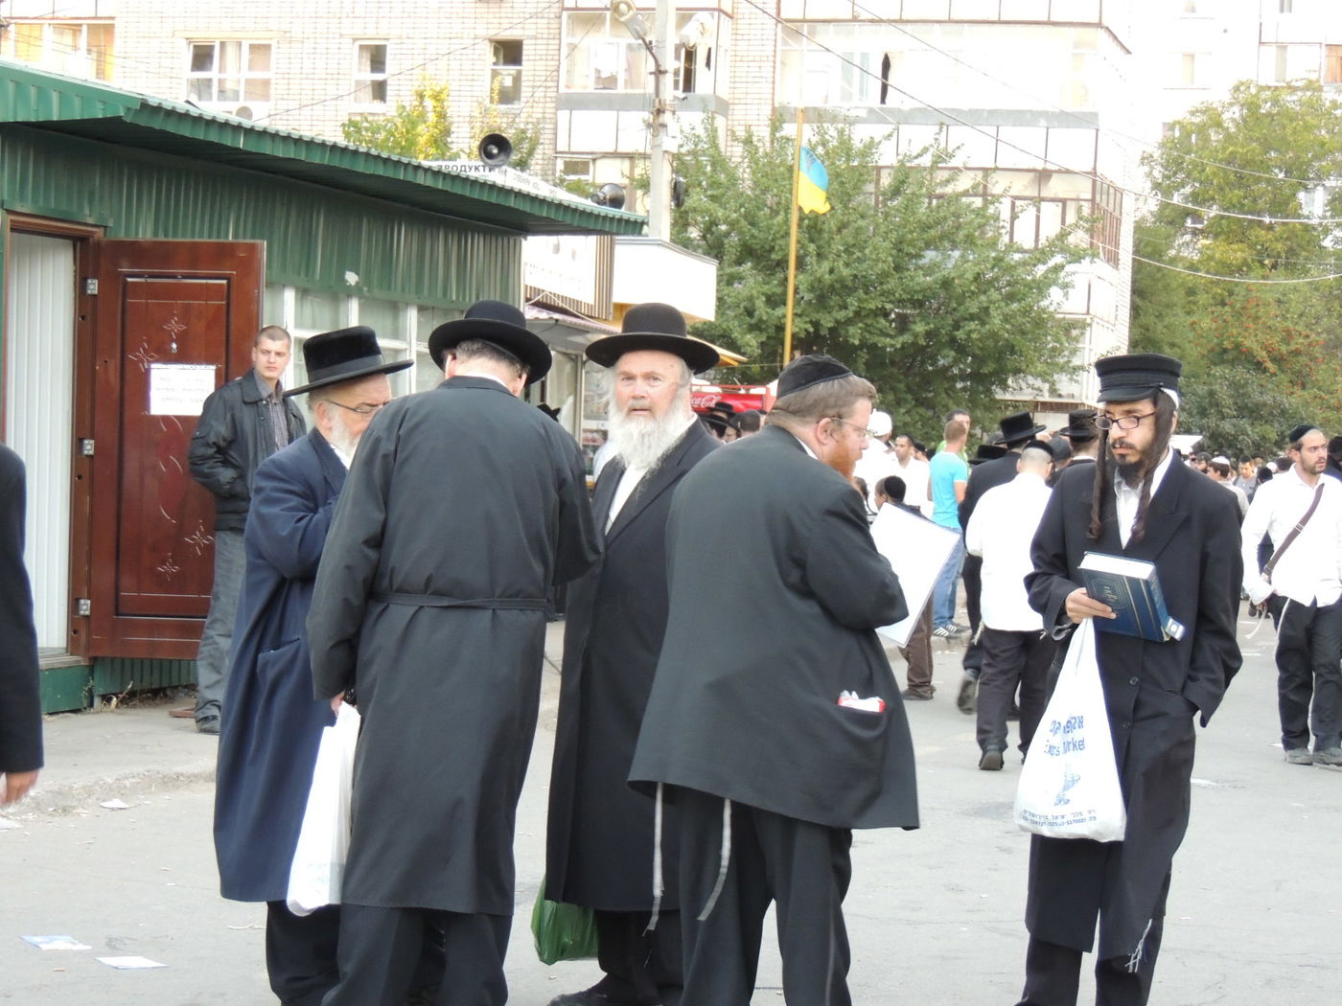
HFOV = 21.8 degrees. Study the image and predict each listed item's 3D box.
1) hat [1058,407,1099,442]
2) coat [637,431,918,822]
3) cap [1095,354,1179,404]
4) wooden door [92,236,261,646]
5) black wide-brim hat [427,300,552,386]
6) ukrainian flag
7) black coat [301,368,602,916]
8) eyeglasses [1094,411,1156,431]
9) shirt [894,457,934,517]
[{"bbox_3d":[2.424,-0.477,20.500,0.315,0.135,0.350,2,9,6],"label":"hat"},{"bbox_3d":[0.232,0.284,7.850,0.640,0.910,0.540,2,0,45],"label":"coat"},{"bbox_3d":[1.161,-0.308,8.650,0.250,0.120,0.215,-5,5,-45],"label":"cap"},{"bbox_3d":[-2.321,-0.249,16.400,0.810,1.970,0.060,2,1,8],"label":"wooden door"},{"bbox_3d":[-0.441,-0.385,8.450,0.315,0.130,0.345,12,-27,10],"label":"black wide-brim hat"},{"bbox_3d":[1.641,-3.708,40.000,0.480,0.790,0.220,2,0,6],"label":"ukrainian flag"},{"bbox_3d":[-0.527,0.343,8.420,0.700,1.270,0.460,2,0,6],"label":"black coat"},{"bbox_3d":[1.118,-0.207,8.473,0.140,0.040,0.140,2,10,39],"label":"eyeglasses"},{"bbox_3d":[1.943,-0.048,28.800,0.480,0.700,0.280,2,0,20],"label":"shirt"}]

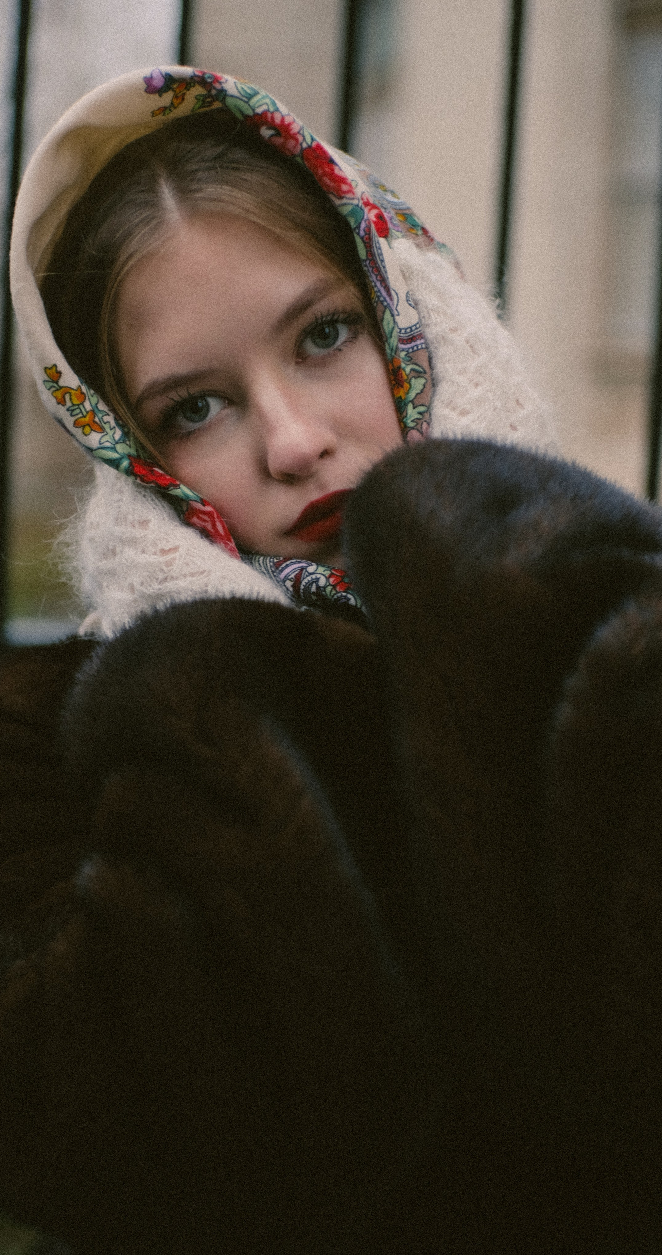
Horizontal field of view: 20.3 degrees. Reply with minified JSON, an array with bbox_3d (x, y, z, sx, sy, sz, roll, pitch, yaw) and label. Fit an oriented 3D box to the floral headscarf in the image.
[{"bbox_3d":[-0.018,-0.126,0.862,0.200,0.260,0.210,-28,7,11],"label":"floral headscarf"}]

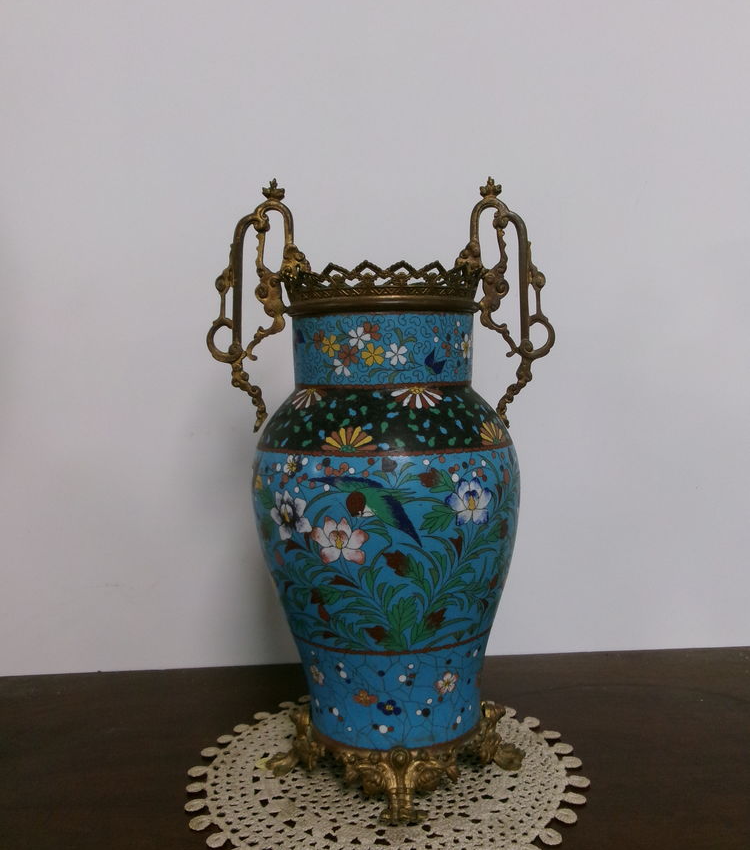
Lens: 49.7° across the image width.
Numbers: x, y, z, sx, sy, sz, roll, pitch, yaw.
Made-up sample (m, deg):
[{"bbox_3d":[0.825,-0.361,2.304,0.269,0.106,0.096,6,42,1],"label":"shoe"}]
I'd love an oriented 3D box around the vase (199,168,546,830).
[{"bbox_3d":[0.009,0.036,0.576,0.243,0.416,0.190,-2,5,0],"label":"vase"}]

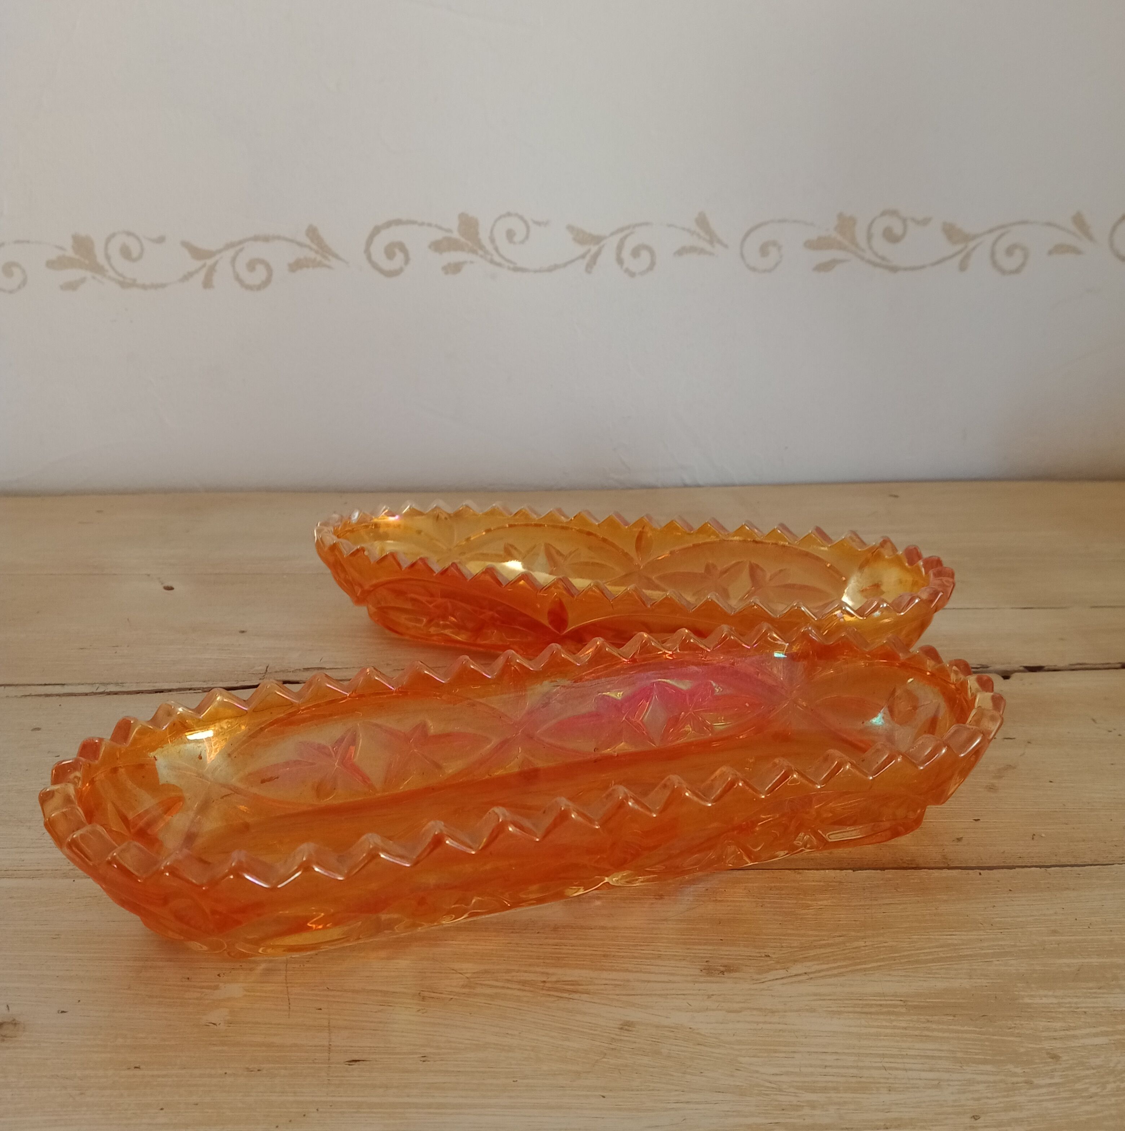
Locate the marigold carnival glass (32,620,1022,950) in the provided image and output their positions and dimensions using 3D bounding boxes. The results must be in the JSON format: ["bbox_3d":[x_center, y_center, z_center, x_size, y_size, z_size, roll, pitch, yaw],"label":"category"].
[{"bbox_3d":[0.000,0.052,0.285,0.230,0.033,0.089,-6,19,-17],"label":"marigold carnival glass"}]

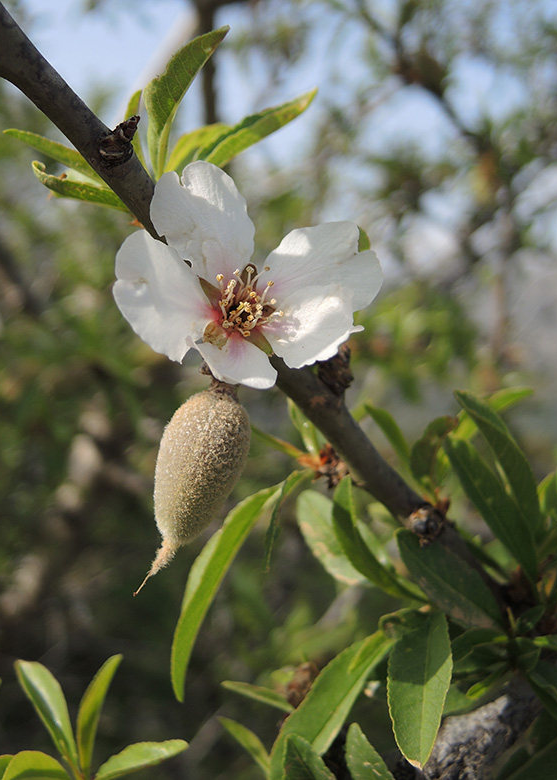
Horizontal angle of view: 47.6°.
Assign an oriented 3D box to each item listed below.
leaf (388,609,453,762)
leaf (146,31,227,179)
[{"bbox_3d":[0.032,0.064,0.137,0.013,0.031,0.005,3,-18,14],"label":"leaf"},{"bbox_3d":[-0.020,-0.059,0.129,0.009,0.031,0.008,22,6,-17],"label":"leaf"}]

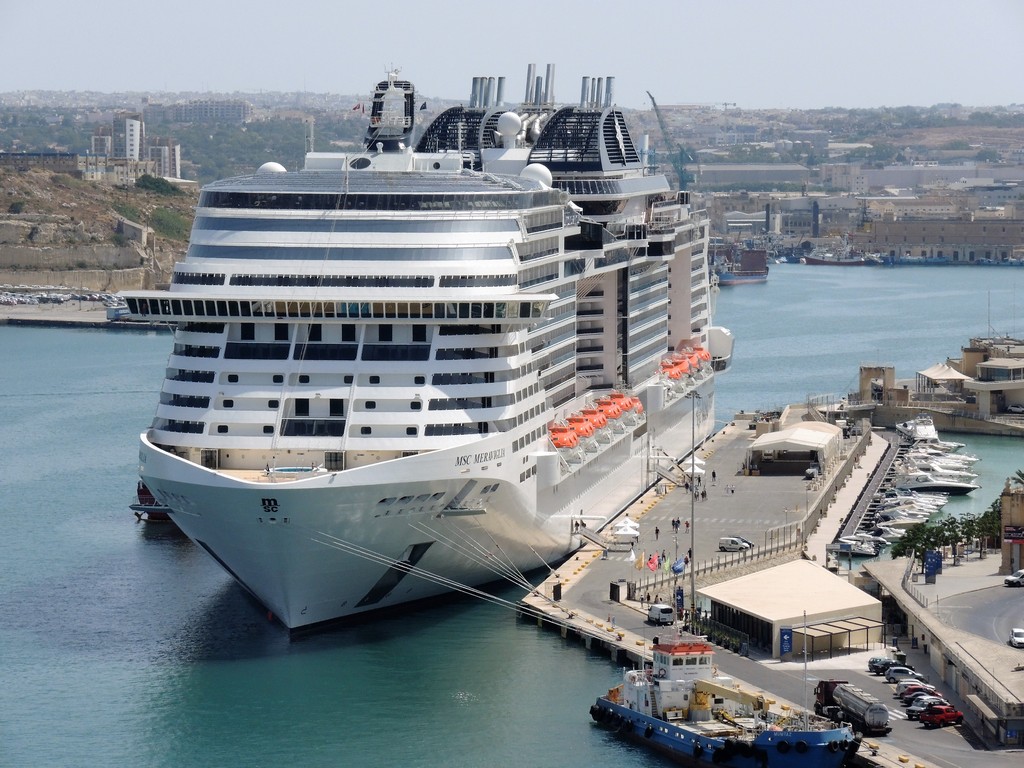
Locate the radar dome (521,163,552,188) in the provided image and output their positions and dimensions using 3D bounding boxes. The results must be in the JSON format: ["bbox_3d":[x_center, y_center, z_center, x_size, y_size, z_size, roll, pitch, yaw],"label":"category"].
[{"bbox_3d":[3.220,-26.903,524.847,4.200,4.100,4.200,1,4,8],"label":"radar dome"}]

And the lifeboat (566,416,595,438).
[{"bbox_3d":[9.696,6.029,567.504,3.800,3.200,10.800,1,4,8],"label":"lifeboat"}]

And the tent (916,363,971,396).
[{"bbox_3d":[83.844,-0.387,773.277,8.000,6.000,19.500,0,4,-3],"label":"tent"}]

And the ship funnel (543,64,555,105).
[{"bbox_3d":[6.256,-49.758,662.568,1.350,7.360,1.350,1,-22,8],"label":"ship funnel"}]

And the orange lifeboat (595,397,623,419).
[{"bbox_3d":[14.415,3.773,601.605,3.800,3.200,10.800,1,4,8],"label":"orange lifeboat"}]

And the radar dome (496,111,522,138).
[{"bbox_3d":[-0.393,-40.885,627.492,3.800,3.900,3.800,1,4,8],"label":"radar dome"}]

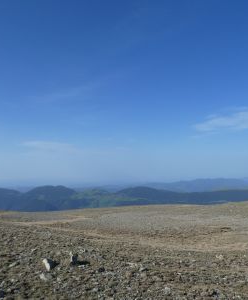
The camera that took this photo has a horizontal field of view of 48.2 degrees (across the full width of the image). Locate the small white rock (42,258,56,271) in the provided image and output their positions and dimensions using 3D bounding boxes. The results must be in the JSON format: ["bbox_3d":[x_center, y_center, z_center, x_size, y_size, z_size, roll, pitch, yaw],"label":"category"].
[{"bbox_3d":[-1.500,2.312,5.600,0.250,0.200,0.200,0,-6,0],"label":"small white rock"}]

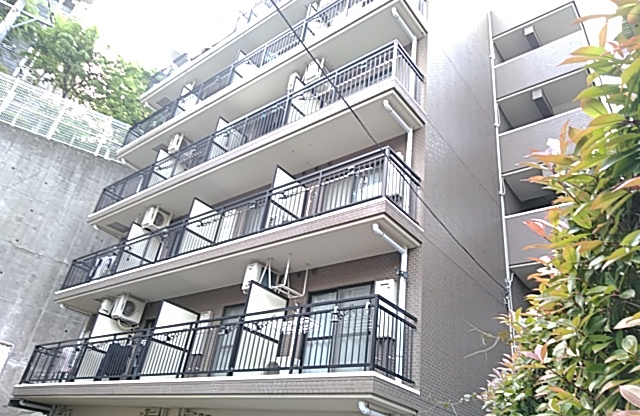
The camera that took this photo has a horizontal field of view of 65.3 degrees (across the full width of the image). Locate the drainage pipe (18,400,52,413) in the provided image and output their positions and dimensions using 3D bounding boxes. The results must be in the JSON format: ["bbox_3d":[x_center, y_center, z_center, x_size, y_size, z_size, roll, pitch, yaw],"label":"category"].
[{"bbox_3d":[-8.146,5.667,14.287,0.110,0.140,1.050,-17,-39,37],"label":"drainage pipe"}]

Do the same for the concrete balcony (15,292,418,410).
[{"bbox_3d":[-3.474,3.597,11.125,12.081,1.452,1.231,-17,-39,37],"label":"concrete balcony"}]

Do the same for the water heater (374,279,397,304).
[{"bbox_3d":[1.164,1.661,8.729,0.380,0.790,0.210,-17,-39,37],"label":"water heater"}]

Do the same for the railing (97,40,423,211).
[{"bbox_3d":[-2.623,-1.250,13.430,11.490,1.155,1.040,-17,-39,37],"label":"railing"}]

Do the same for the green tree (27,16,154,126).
[{"bbox_3d":[-10.908,-5.441,23.154,5.200,6.400,5.500,-17,-39,37],"label":"green tree"}]

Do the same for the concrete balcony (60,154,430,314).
[{"bbox_3d":[-2.982,1.107,11.936,11.590,1.490,1.130,-17,-39,37],"label":"concrete balcony"}]

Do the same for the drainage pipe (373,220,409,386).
[{"bbox_3d":[1.024,1.490,7.644,0.100,2.405,0.980,-17,-39,37],"label":"drainage pipe"}]

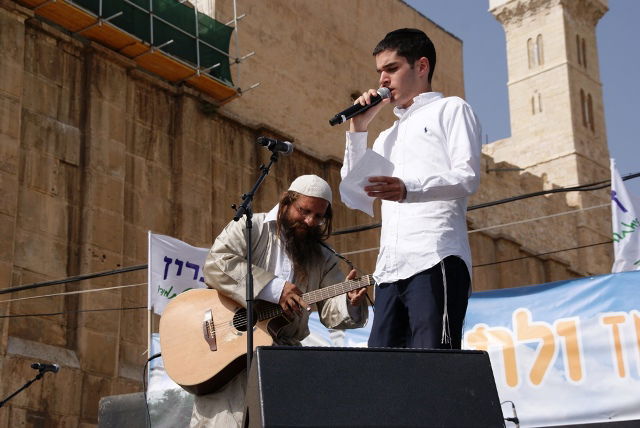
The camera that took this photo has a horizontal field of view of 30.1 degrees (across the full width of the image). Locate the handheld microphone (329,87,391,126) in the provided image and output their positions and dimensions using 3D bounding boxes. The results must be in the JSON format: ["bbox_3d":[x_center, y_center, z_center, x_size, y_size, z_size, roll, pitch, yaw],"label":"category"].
[{"bbox_3d":[0.149,-0.383,4.284,0.260,0.051,0.051,-29,-9,-17],"label":"handheld microphone"}]

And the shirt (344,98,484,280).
[{"bbox_3d":[0.332,-0.084,4.280,0.380,0.750,0.480,12,-21,-40],"label":"shirt"}]

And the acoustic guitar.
[{"bbox_3d":[-0.120,0.374,4.607,1.028,0.400,0.120,-18,-29,11],"label":"acoustic guitar"}]

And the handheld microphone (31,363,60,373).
[{"bbox_3d":[-1.448,0.814,6.311,0.051,0.051,0.260,-7,-12,20],"label":"handheld microphone"}]

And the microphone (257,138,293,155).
[{"bbox_3d":[-0.174,-0.266,4.591,0.051,0.051,0.260,-10,-8,27],"label":"microphone"}]

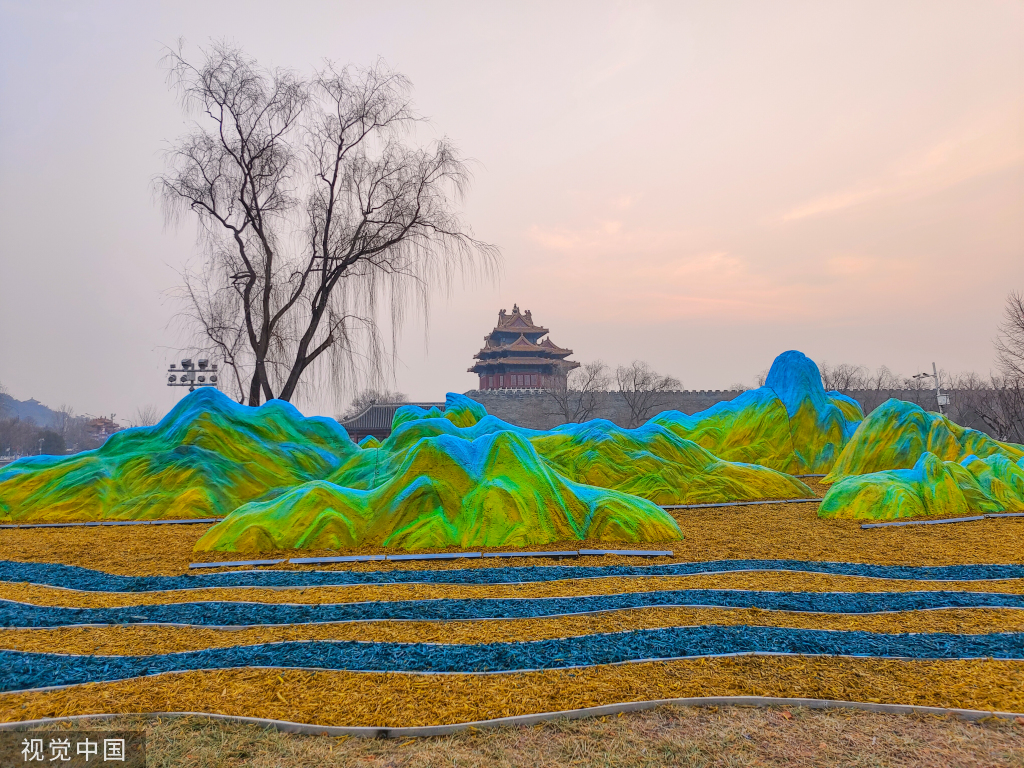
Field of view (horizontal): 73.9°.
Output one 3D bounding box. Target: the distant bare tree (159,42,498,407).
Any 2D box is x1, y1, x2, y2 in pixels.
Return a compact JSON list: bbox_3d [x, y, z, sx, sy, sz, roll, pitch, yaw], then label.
[{"bbox_3d":[-6.564,-4.284,23.981,11.700,16.140,10.500,-1,-5,0],"label":"distant bare tree"}]

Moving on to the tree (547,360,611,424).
[{"bbox_3d":[9.429,3.299,95.072,8.940,13.260,8.500,-1,-5,0],"label":"tree"}]

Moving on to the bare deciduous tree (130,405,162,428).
[{"bbox_3d":[-72.392,9.252,134.788,8.000,10.400,7.500,-1,-5,0],"label":"bare deciduous tree"}]

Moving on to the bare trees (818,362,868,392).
[{"bbox_3d":[56.030,3.220,115.000,9.000,13.790,8.500,-1,-5,0],"label":"bare trees"}]

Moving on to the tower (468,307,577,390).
[{"bbox_3d":[2.473,-6.244,128.055,20.000,17.690,20.000,0,-5,-10],"label":"tower"}]

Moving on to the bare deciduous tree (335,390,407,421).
[{"bbox_3d":[-25.628,6.615,125.000,12.000,11.610,11.000,-1,-5,0],"label":"bare deciduous tree"}]

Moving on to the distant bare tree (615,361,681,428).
[{"bbox_3d":[19.328,3.266,96.068,9.310,13.260,8.800,-1,-5,0],"label":"distant bare tree"}]

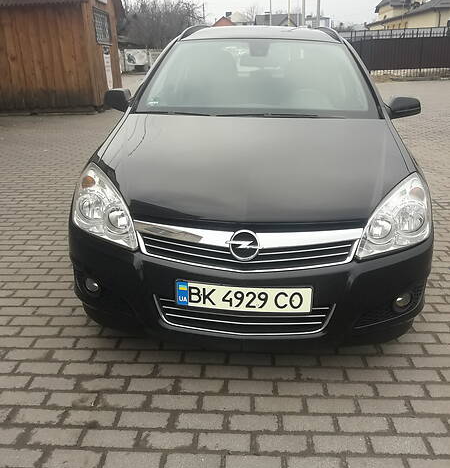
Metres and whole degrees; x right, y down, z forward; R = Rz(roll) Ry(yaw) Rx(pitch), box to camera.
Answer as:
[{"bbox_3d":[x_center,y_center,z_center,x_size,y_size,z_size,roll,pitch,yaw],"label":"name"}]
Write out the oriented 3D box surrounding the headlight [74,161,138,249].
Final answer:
[{"bbox_3d":[-0.508,-0.145,2.170,0.370,0.250,0.530,2,21,4],"label":"headlight"}]

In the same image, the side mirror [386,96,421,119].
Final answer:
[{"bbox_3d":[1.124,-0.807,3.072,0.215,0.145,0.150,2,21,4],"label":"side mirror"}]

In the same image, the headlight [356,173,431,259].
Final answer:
[{"bbox_3d":[0.718,-0.097,2.078,0.370,0.250,0.530,2,21,4],"label":"headlight"}]

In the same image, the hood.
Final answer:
[{"bbox_3d":[0.127,-0.345,2.295,1.480,0.300,1.090,2,21,4],"label":"hood"}]

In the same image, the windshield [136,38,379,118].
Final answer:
[{"bbox_3d":[0.205,-0.979,3.015,1.380,0.440,0.870,2,21,4],"label":"windshield"}]

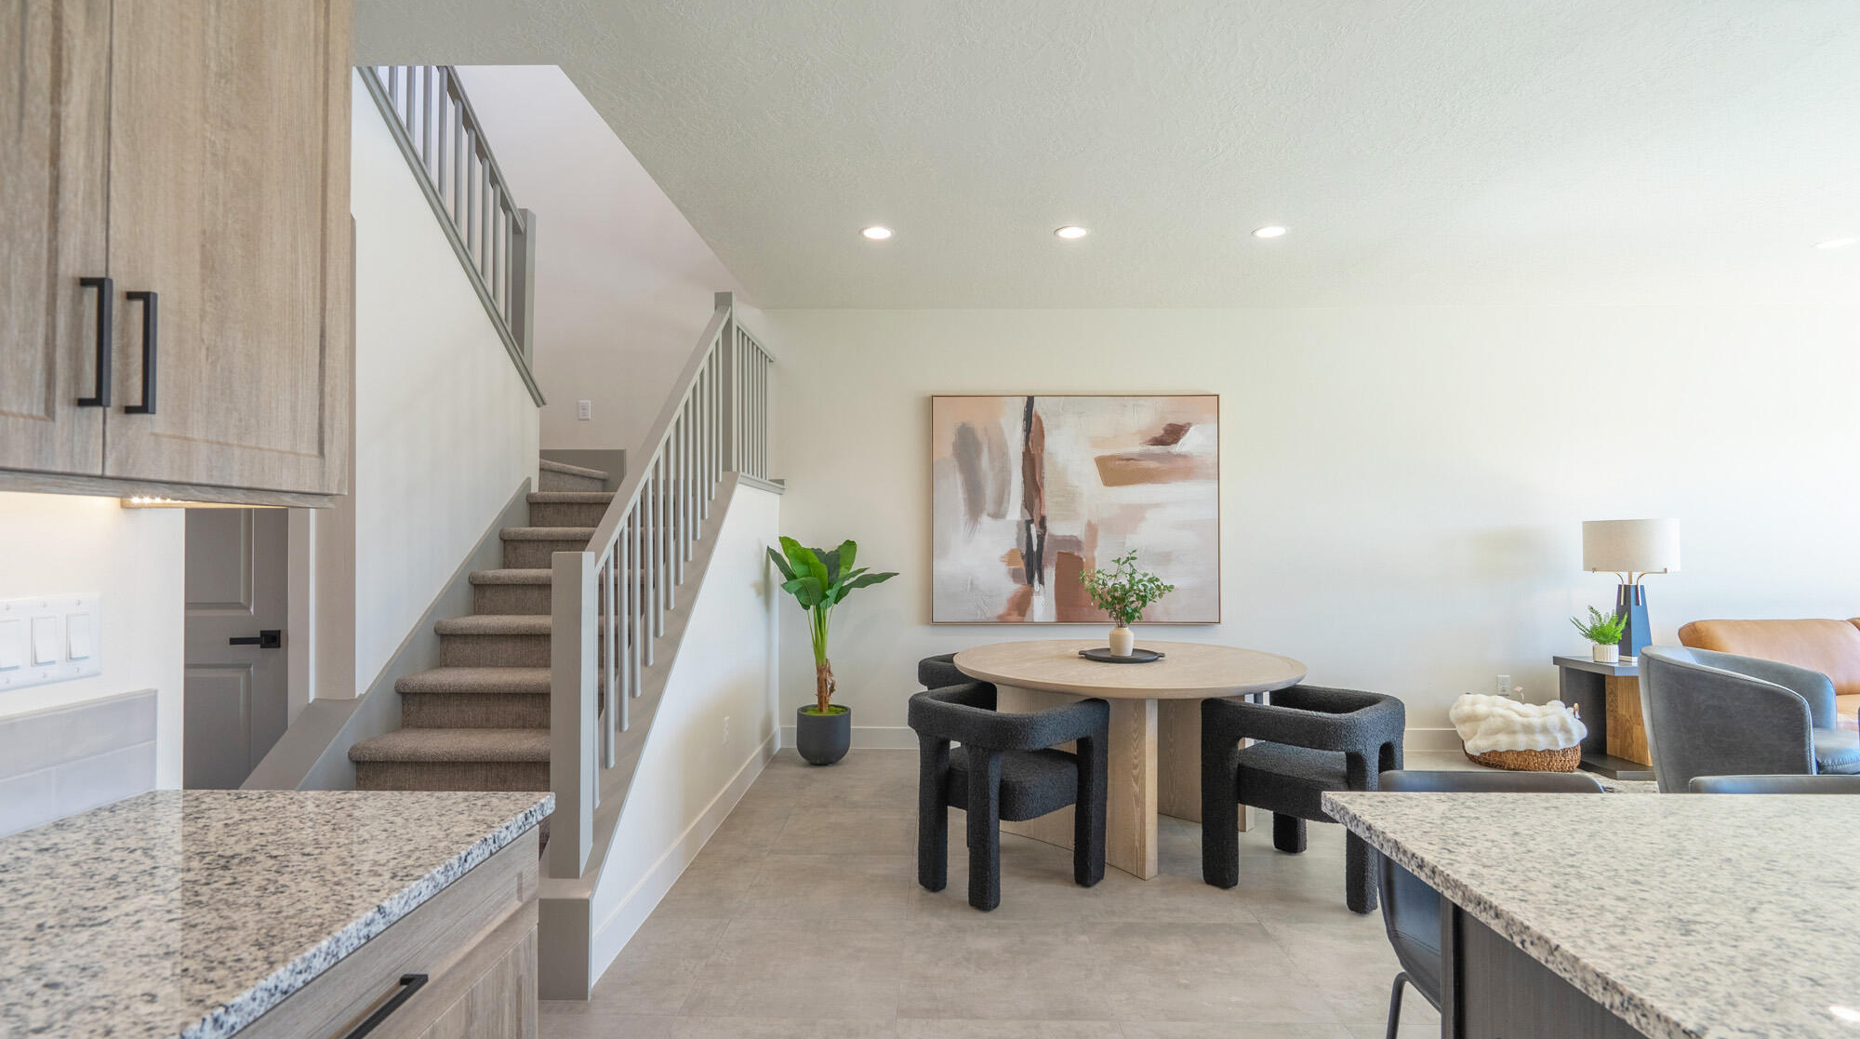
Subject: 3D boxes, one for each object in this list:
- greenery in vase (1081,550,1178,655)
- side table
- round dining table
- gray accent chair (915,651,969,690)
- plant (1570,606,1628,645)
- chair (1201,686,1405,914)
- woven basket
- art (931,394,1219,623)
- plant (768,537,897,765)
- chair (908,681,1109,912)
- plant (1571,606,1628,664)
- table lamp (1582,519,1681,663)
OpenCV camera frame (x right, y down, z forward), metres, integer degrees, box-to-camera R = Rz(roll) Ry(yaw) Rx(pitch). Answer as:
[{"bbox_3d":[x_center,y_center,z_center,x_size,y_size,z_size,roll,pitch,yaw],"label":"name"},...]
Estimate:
[{"bbox_3d":[0.927,0.395,3.906,0.450,0.505,0.420,0,-1,1],"label":"greenery in vase"},{"bbox_3d":[3.989,1.118,4.723,0.500,0.610,0.450,0,-1,1],"label":"side table"},{"bbox_3d":[0.886,1.025,3.789,1.512,0.762,1.512,0,-1,0],"label":"round dining table"},{"bbox_3d":[0.297,1.063,4.383,0.620,0.710,0.560,1,-2,-44],"label":"gray accent chair"},{"bbox_3d":[3.900,0.617,4.804,0.290,0.236,0.270,0,-1,1],"label":"plant"},{"bbox_3d":[1.470,1.035,3.191,0.620,0.710,0.560,1,-2,-44],"label":"chair"},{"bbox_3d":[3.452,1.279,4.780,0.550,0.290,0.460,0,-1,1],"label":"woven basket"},{"bbox_3d":[0.907,-0.063,5.152,1.785,1.425,0.045,0,-1,1],"label":"art"},{"bbox_3d":[-0.570,0.770,4.835,0.740,1.340,0.620,0,-1,1],"label":"plant"},{"bbox_3d":[0.282,1.052,3.228,0.620,0.685,0.560,-1,-2,43],"label":"chair"},{"bbox_3d":[3.830,0.662,4.737,0.290,0.335,0.270,0,-1,1],"label":"plant"},{"bbox_3d":[4.061,0.420,4.815,0.450,0.800,0.450,0,-1,1],"label":"table lamp"}]

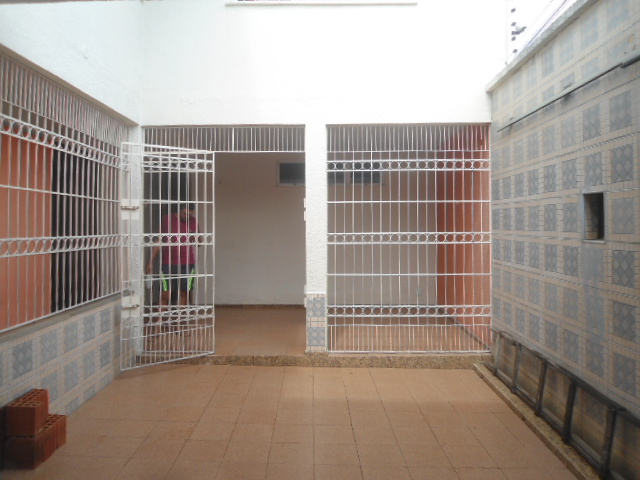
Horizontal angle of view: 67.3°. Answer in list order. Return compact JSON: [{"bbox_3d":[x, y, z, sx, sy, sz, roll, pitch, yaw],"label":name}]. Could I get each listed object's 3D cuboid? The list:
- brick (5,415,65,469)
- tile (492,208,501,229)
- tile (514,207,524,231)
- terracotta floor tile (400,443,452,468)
[{"bbox_3d":[-1.818,1.297,3.084,0.185,0.195,0.335,0,2,0],"label":"brick"},{"bbox_3d":[1.854,-0.225,5.039,0.010,0.207,0.207,0,1,1],"label":"tile"},{"bbox_3d":[1.929,-0.204,4.630,0.010,0.218,0.218,0,2,1],"label":"tile"},{"bbox_3d":[0.713,1.472,3.266,0.298,0.010,0.298,2,2,-1],"label":"terracotta floor tile"}]

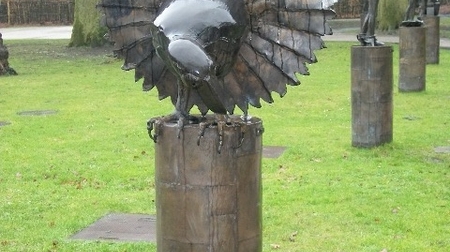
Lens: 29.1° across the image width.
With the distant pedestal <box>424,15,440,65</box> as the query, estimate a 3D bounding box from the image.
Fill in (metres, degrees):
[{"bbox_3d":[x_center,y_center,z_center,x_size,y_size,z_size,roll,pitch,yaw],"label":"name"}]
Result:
[{"bbox_3d":[4.640,-1.940,19.600,0.430,1.030,0.430,0,8,0],"label":"distant pedestal"}]

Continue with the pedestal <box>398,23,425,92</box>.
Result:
[{"bbox_3d":[3.064,-1.090,14.150,0.430,1.030,0.430,0,8,0],"label":"pedestal"}]

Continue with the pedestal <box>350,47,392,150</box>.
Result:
[{"bbox_3d":[1.539,-0.317,9.050,0.430,1.030,0.430,0,8,0],"label":"pedestal"}]

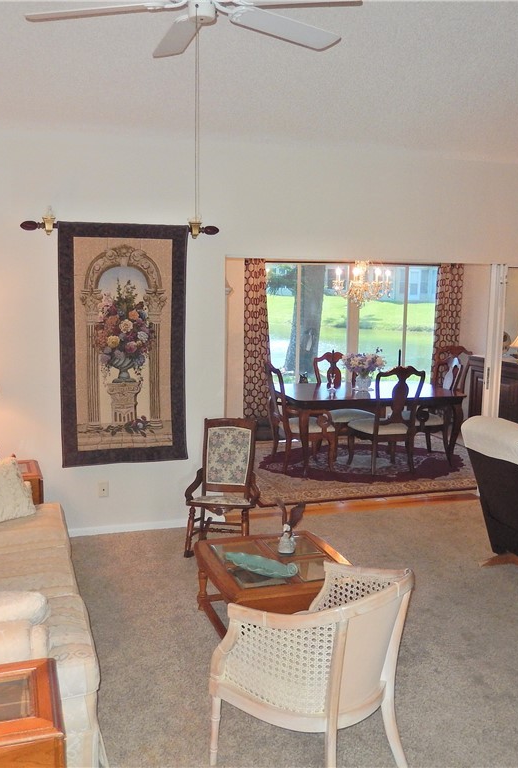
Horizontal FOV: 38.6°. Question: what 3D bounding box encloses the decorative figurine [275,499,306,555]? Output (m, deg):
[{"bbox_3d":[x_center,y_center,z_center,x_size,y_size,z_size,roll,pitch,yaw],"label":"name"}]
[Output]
[{"bbox_3d":[0.177,0.757,3.966,0.160,0.290,0.130,5,9,30],"label":"decorative figurine"}]

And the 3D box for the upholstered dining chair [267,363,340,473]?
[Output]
[{"bbox_3d":[0.404,0.311,7.469,0.610,1.050,0.580,-1,8,-13],"label":"upholstered dining chair"}]

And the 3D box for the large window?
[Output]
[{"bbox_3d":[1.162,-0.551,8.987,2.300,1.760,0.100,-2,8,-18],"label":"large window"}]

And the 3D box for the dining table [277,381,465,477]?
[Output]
[{"bbox_3d":[1.059,0.435,7.792,1.800,0.740,1.080,-1,8,-16],"label":"dining table"}]

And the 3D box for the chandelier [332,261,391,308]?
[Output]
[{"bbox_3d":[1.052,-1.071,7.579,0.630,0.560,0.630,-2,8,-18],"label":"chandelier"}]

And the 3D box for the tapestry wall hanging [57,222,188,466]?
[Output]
[{"bbox_3d":[-0.960,-0.286,5.220,0.890,1.700,0.030,-2,8,-18],"label":"tapestry wall hanging"}]

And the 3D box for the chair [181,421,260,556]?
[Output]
[{"bbox_3d":[-0.229,0.710,5.145,0.470,0.880,0.600,2,8,7],"label":"chair"}]

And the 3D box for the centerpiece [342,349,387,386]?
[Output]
[{"bbox_3d":[1.102,-0.153,7.799,0.450,0.420,0.420,1,8,0],"label":"centerpiece"}]

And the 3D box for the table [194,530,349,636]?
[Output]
[{"bbox_3d":[0.098,1.132,3.935,0.720,0.400,0.820,-2,9,-17],"label":"table"}]

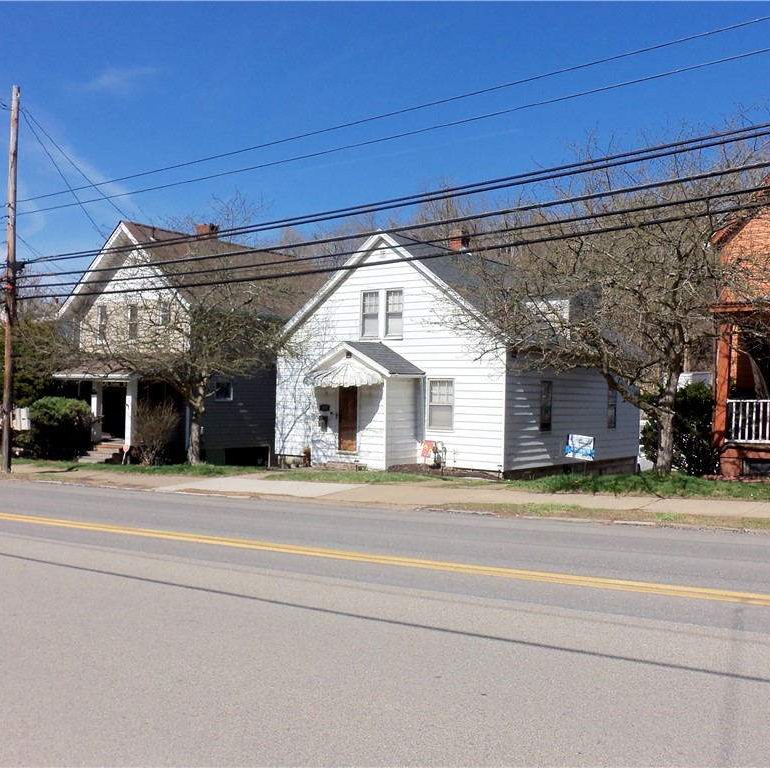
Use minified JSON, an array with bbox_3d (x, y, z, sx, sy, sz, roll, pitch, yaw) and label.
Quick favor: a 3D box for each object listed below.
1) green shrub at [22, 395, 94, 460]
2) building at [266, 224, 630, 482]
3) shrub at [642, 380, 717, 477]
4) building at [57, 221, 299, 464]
[{"bbox_3d":[-11.229,1.526,28.400,2.300,2.170,2.000,1,-1,37],"label":"green shrub"},{"bbox_3d":[2.231,-1.040,27.588,8.909,7.571,12.206,1,-1,37],"label":"building"},{"bbox_3d":[6.609,1.011,18.400,1.650,2.030,1.500,1,-1,37],"label":"shrub"},{"bbox_3d":[-7.568,-1.530,33.961,8.127,9.354,11.383,1,-1,37],"label":"building"}]

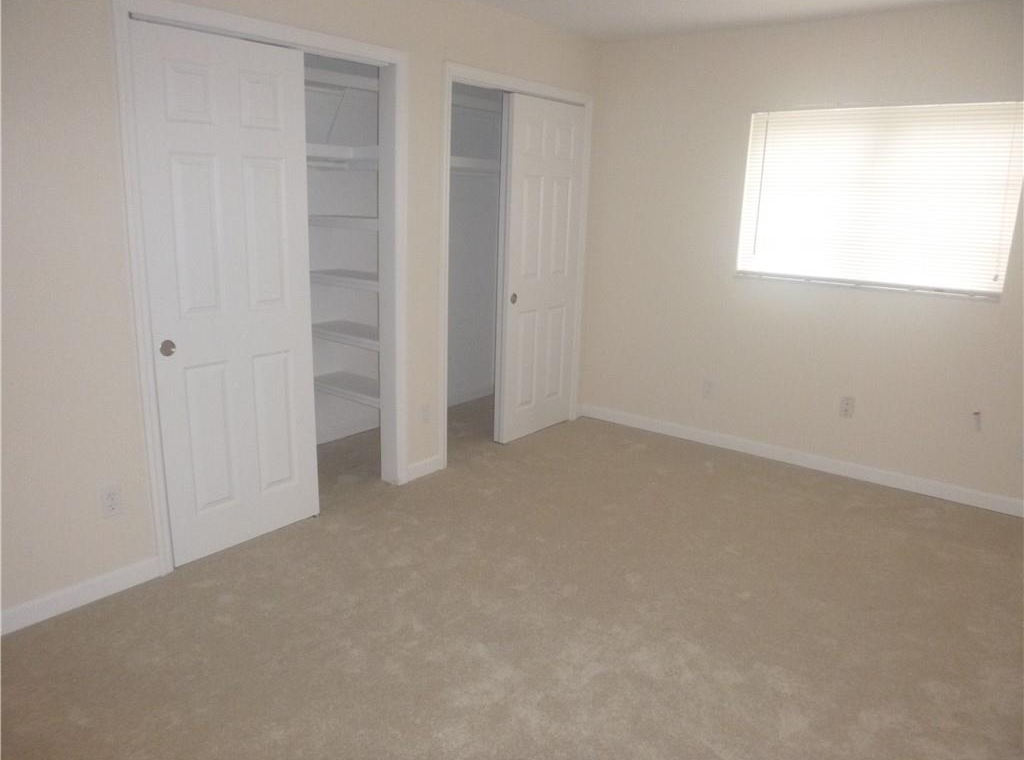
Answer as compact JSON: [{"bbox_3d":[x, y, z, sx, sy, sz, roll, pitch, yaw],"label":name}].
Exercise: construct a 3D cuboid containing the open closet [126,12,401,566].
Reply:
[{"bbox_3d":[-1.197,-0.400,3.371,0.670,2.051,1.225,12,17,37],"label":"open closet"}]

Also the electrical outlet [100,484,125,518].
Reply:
[{"bbox_3d":[-1.458,0.445,2.703,0.011,0.115,0.070,12,17,37],"label":"electrical outlet"}]

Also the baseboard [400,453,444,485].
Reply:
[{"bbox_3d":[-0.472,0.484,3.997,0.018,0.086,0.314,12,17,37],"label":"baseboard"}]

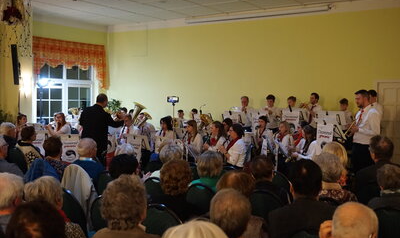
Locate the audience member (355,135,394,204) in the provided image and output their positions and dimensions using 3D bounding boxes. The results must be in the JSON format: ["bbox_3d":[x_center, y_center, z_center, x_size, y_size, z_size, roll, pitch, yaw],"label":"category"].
[{"bbox_3d":[1.589,0.805,4.426,0.550,1.333,0.820,0,3,-12],"label":"audience member"}]

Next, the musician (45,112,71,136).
[{"bbox_3d":[-2.571,0.575,8.185,0.580,1.371,0.780,2,3,23],"label":"musician"}]

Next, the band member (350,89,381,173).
[{"bbox_3d":[2.310,0.496,6.580,0.420,1.810,0.520,0,3,-20],"label":"band member"}]

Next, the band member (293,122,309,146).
[{"bbox_3d":[1.521,0.681,7.659,0.780,1.283,0.520,-1,3,-23],"label":"band member"}]

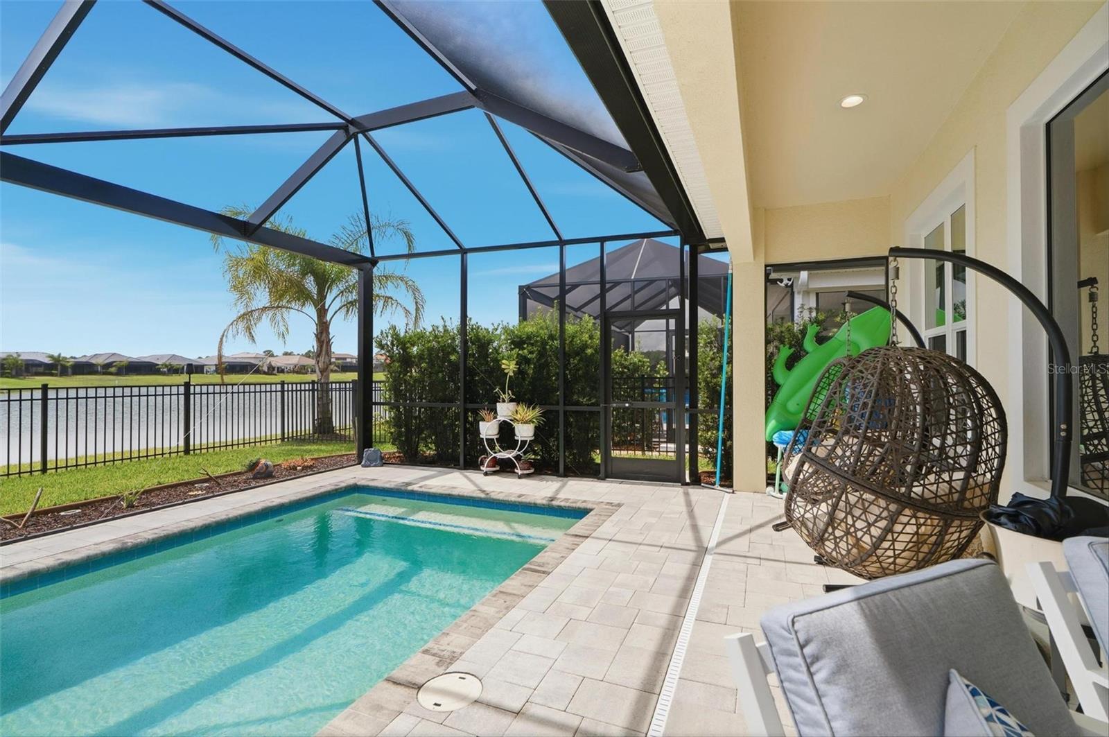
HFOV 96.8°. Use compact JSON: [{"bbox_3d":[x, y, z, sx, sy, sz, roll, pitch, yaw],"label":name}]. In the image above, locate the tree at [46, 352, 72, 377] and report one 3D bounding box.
[{"bbox_3d":[-106.709,-0.840,106.000,4.200,5.200,4.200,0,-1,0],"label":"tree"}]

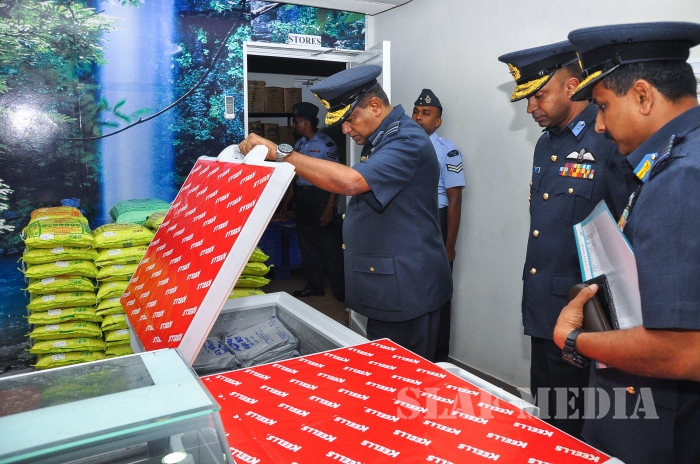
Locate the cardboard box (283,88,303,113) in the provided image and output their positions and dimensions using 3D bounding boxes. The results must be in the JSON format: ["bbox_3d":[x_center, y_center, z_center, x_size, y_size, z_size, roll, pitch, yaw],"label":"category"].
[{"bbox_3d":[-0.678,-1.405,5.656,0.217,0.252,0.300,-7,11,-32],"label":"cardboard box"}]

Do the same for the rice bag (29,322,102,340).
[{"bbox_3d":[-1.375,0.414,2.564,0.286,0.075,0.380,-4,9,-24],"label":"rice bag"}]

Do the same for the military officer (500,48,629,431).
[{"bbox_3d":[0.745,0.215,1.880,0.380,1.770,0.510,-5,10,-21],"label":"military officer"}]

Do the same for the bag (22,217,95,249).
[{"bbox_3d":[-1.379,-0.002,2.507,0.264,0.085,0.380,-4,9,-24],"label":"bag"}]

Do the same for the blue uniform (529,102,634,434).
[{"bbox_3d":[0.775,0.310,1.900,0.320,1.490,0.510,-5,10,-21],"label":"blue uniform"}]

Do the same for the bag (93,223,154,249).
[{"bbox_3d":[-1.150,0.005,2.646,0.257,0.080,0.380,-5,9,-27],"label":"bag"}]

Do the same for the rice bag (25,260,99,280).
[{"bbox_3d":[-1.509,0.158,2.728,0.314,0.087,0.380,-7,11,-32],"label":"rice bag"}]

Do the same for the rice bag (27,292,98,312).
[{"bbox_3d":[-1.518,0.316,2.749,0.301,0.088,0.380,-7,11,-32],"label":"rice bag"}]

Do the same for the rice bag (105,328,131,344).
[{"bbox_3d":[-1.234,0.529,2.966,0.329,0.091,0.380,-7,11,-32],"label":"rice bag"}]

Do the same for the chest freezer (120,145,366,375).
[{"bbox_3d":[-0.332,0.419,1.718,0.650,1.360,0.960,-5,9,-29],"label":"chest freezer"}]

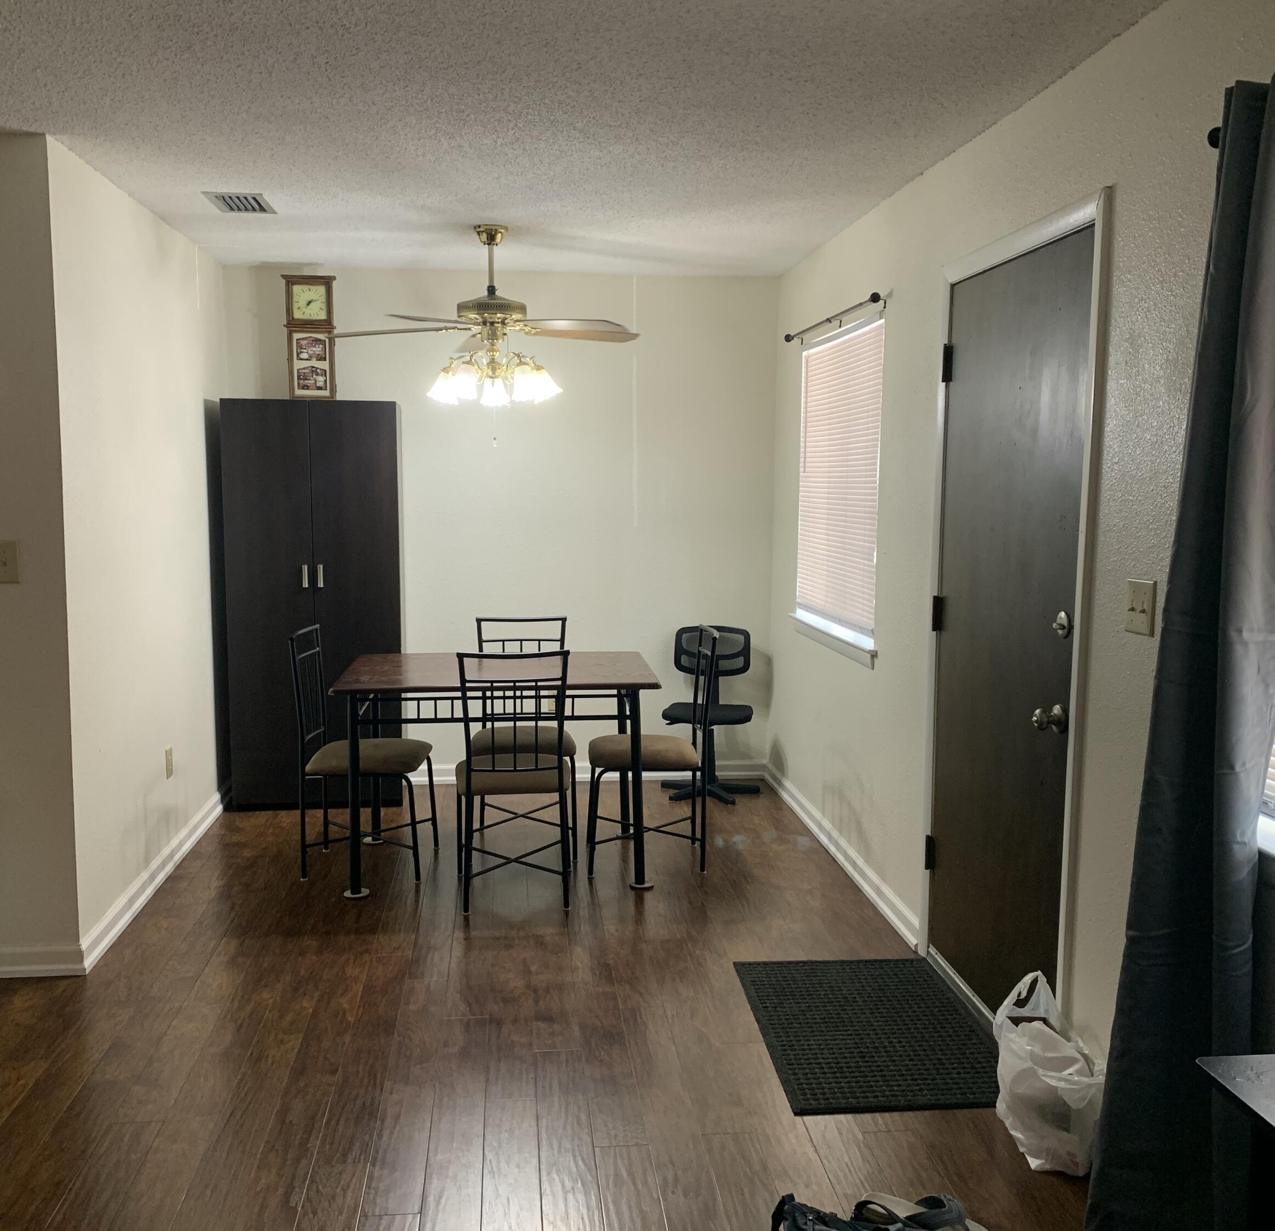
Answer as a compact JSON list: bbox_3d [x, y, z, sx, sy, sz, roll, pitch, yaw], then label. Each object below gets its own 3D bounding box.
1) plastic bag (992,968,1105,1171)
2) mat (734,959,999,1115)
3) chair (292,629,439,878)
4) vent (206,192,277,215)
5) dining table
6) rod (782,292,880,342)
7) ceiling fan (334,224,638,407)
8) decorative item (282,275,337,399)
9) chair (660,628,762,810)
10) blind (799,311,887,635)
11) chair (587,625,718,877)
[{"bbox_3d":[0.919,1.022,2.777,0.190,0.365,0.275,0,7,-6],"label":"plastic bag"},{"bbox_3d":[0.643,1.129,3.398,0.615,0.010,0.914,0,7,-4],"label":"mat"},{"bbox_3d":[-1.032,0.508,4.705,0.482,0.917,0.425,0,7,-1],"label":"chair"},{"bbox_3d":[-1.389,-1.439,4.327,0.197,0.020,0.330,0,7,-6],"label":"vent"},{"bbox_3d":[-0.530,0.583,4.769,1.165,0.762,0.820,0,7,-6],"label":"dining table"},{"bbox_3d":[0.753,-1.142,4.814,0.070,0.056,1.330,0,7,-6],"label":"rod"},{"bbox_3d":[-0.550,-1.147,4.769,1.280,0.690,1.280,0,7,-6],"label":"ceiling fan"},{"bbox_3d":[-1.465,-1.236,5.547,0.230,0.562,0.100,0,7,-6],"label":"decorative item"},{"bbox_3d":[0.347,0.454,5.834,0.465,0.785,0.485,1,7,8],"label":"chair"},{"bbox_3d":[0.795,-0.541,4.906,0.040,1.160,1.190,0,7,-6],"label":"blind"},{"bbox_3d":[0.047,0.506,4.799,0.480,0.917,0.420,0,7,-4],"label":"chair"}]

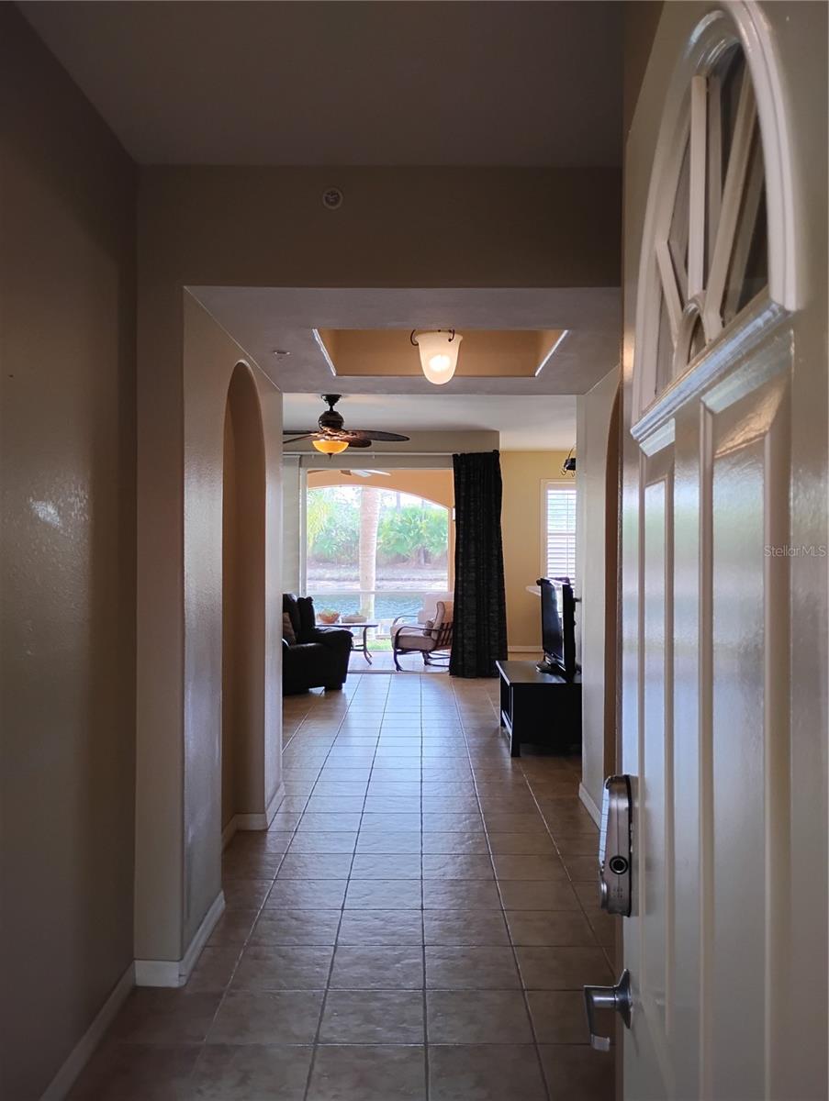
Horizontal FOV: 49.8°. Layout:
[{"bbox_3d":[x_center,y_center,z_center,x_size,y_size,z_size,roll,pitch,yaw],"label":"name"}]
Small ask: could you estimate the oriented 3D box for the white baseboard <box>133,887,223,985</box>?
[{"bbox_3d":[-0.874,1.459,3.400,0.178,0.090,0.650,0,1,0],"label":"white baseboard"}]

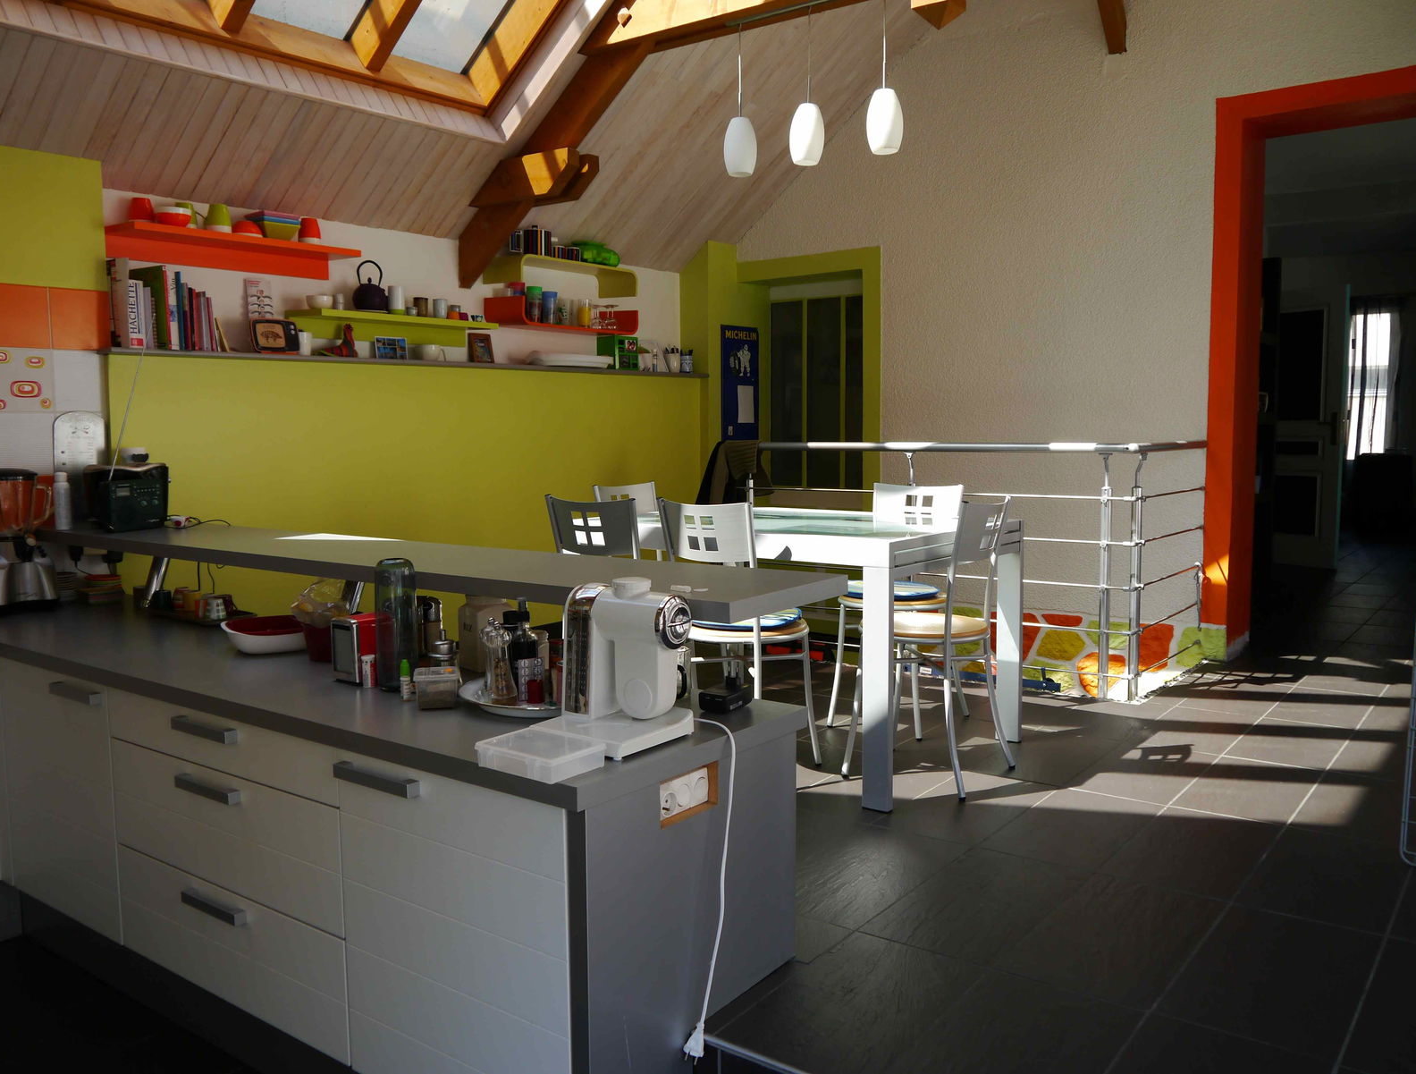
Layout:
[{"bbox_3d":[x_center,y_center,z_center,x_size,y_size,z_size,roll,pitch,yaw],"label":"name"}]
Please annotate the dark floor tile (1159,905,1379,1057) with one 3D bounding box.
[{"bbox_3d":[1.111,0.853,2.257,0.300,0.012,0.600,4,7,37],"label":"dark floor tile"}]

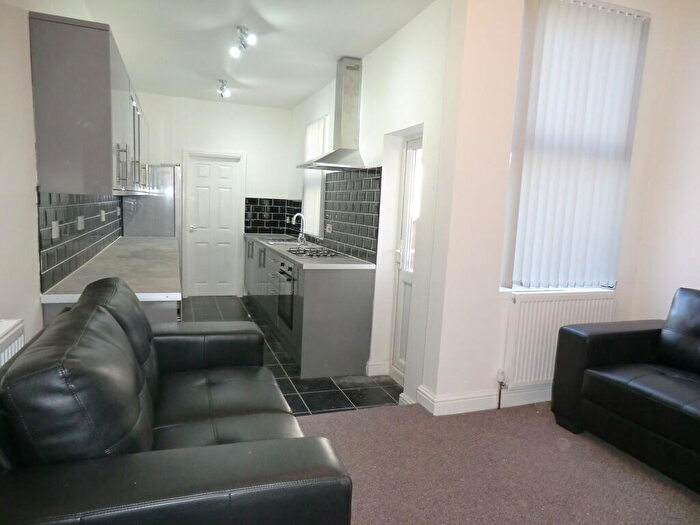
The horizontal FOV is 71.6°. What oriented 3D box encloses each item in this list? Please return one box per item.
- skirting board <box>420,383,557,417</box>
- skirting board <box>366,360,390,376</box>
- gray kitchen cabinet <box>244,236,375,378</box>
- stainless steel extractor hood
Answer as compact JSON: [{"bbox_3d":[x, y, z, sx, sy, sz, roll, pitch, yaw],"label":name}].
[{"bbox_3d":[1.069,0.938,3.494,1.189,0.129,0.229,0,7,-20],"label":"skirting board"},{"bbox_3d":[0.232,0.848,3.914,0.181,0.129,0.050,0,7,-20],"label":"skirting board"},{"bbox_3d":[-0.604,0.269,5.250,0.589,0.877,3.070,0,7,-20],"label":"gray kitchen cabinet"},{"bbox_3d":[-0.157,-1.278,4.253,0.425,0.930,0.623,0,7,-20],"label":"stainless steel extractor hood"}]

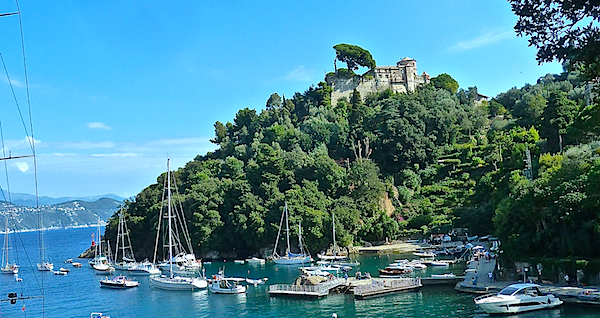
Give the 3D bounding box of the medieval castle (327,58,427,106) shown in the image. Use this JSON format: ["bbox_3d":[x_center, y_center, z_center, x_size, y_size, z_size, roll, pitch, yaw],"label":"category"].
[{"bbox_3d":[42.640,-41.050,308.000,46.000,24.000,24.000,-2,-5,-13],"label":"medieval castle"}]

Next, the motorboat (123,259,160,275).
[{"bbox_3d":[-49.070,33.750,180.310,12.700,4.100,4.000,-7,-6,34],"label":"motorboat"}]

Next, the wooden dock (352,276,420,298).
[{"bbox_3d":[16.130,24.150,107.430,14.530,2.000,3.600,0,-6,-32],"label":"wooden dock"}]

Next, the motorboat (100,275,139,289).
[{"bbox_3d":[-46.180,31.090,146.840,12.000,3.000,3.700,-6,-6,29],"label":"motorboat"}]

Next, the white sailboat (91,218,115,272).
[{"bbox_3d":[-65.706,29.085,192.563,3.700,17.800,12.200,0,-6,-28],"label":"white sailboat"}]

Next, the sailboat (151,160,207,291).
[{"bbox_3d":[-30.500,15.700,139.360,18.800,30.300,5.100,-8,-7,39],"label":"sailboat"}]

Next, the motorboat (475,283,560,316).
[{"bbox_3d":[32.494,20.474,85.769,13.300,3.800,4.000,-1,-6,-22],"label":"motorboat"}]

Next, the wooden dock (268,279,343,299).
[{"bbox_3d":[0.535,25.712,114.519,12.300,2.100,7.300,-7,-6,34],"label":"wooden dock"}]

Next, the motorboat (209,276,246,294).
[{"bbox_3d":[-16.030,27.010,125.360,9.100,3.500,3.000,-7,-6,34],"label":"motorboat"}]

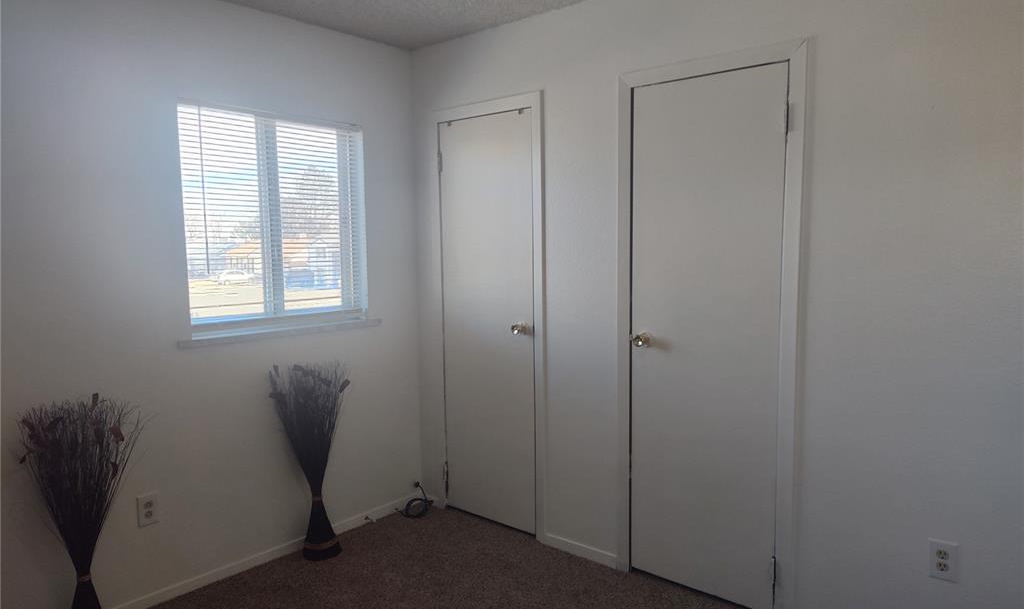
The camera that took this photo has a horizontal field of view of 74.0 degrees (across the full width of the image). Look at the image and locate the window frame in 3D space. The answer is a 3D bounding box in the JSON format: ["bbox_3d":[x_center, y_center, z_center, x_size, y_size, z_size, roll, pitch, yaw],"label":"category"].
[{"bbox_3d":[-1.040,-0.369,3.075,0.090,0.960,0.890,4,7,40],"label":"window frame"}]

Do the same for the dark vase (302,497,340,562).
[{"bbox_3d":[-0.877,1.013,3.142,0.175,0.275,0.175,-1,5,0],"label":"dark vase"}]

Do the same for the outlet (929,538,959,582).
[{"bbox_3d":[1.367,0.813,2.151,0.075,0.120,0.008,4,7,40],"label":"outlet"}]

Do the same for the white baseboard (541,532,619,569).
[{"bbox_3d":[0.306,1.114,3.087,0.390,0.058,0.013,4,7,40],"label":"white baseboard"}]

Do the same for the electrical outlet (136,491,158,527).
[{"bbox_3d":[-1.425,0.808,2.667,0.008,0.119,0.074,4,7,40],"label":"electrical outlet"}]

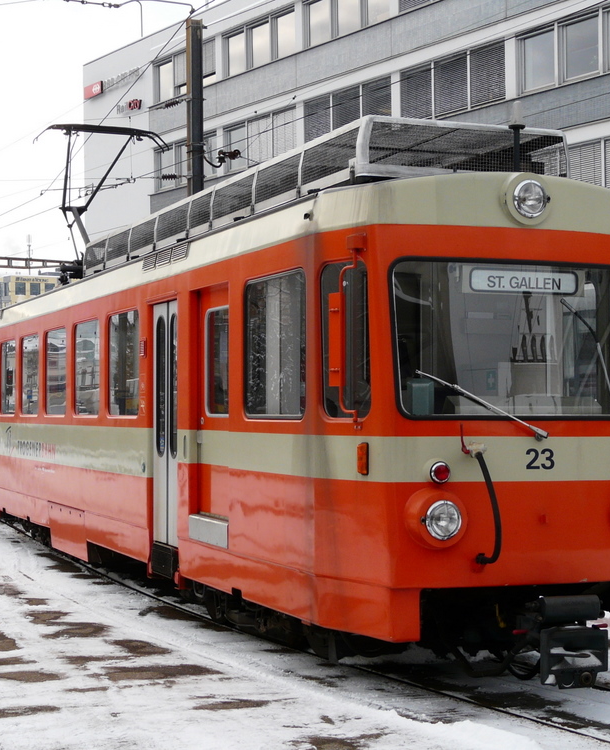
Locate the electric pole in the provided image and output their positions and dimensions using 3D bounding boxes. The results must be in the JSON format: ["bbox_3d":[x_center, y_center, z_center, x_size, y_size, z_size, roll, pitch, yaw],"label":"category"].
[{"bbox_3d":[-1.713,-1.573,22.193,0.220,8.090,0.220,1,-2,-28],"label":"electric pole"}]

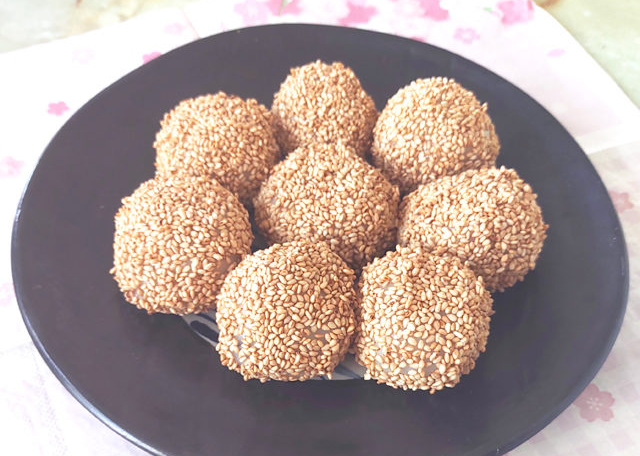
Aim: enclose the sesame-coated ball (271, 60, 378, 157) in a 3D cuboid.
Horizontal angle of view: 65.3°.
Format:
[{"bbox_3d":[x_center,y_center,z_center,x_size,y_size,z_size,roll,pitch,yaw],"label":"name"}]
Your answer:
[{"bbox_3d":[0.002,-0.056,0.246,0.053,0.050,0.053,2,51,-2],"label":"sesame-coated ball"}]

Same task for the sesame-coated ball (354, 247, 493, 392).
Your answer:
[{"bbox_3d":[0.036,0.032,0.177,0.051,0.048,0.051,2,51,-2],"label":"sesame-coated ball"}]

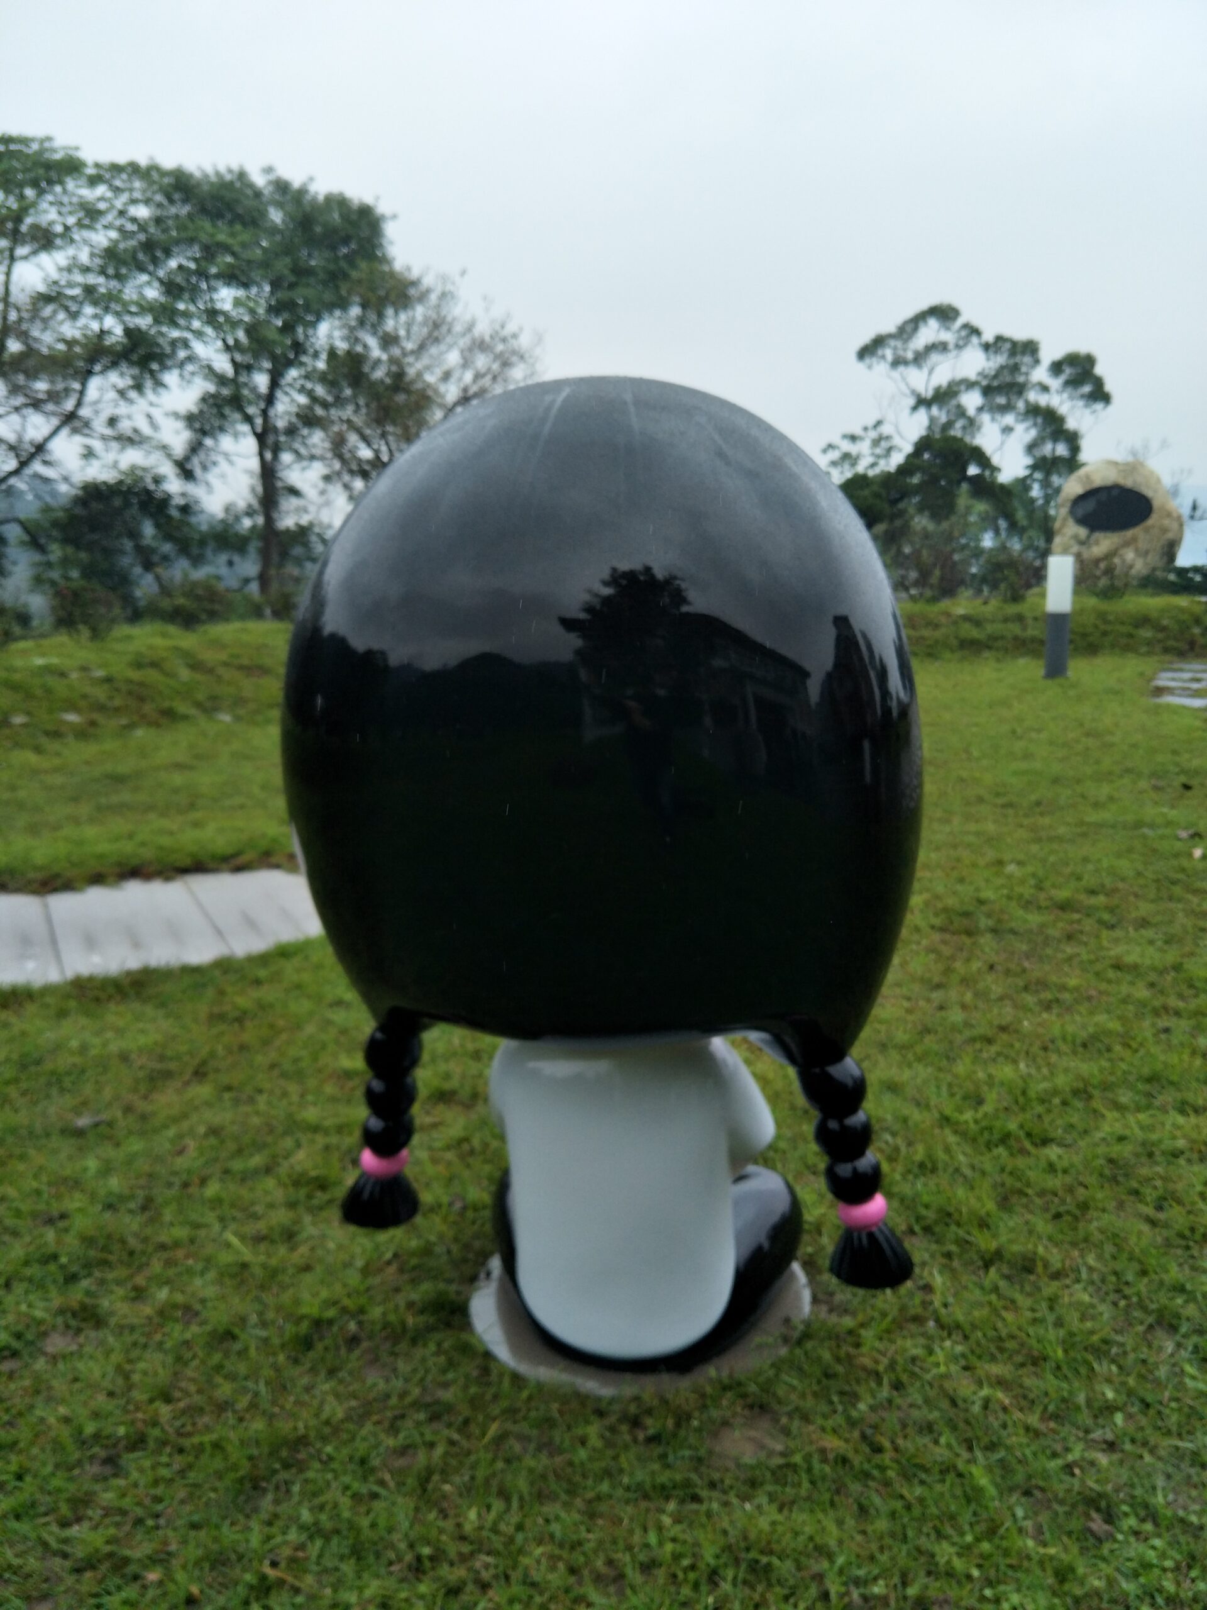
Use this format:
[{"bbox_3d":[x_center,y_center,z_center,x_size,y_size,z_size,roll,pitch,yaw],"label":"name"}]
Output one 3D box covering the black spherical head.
[{"bbox_3d":[-0.001,-0.133,1.697,0.937,0.919,0.937,1,17,15],"label":"black spherical head"}]

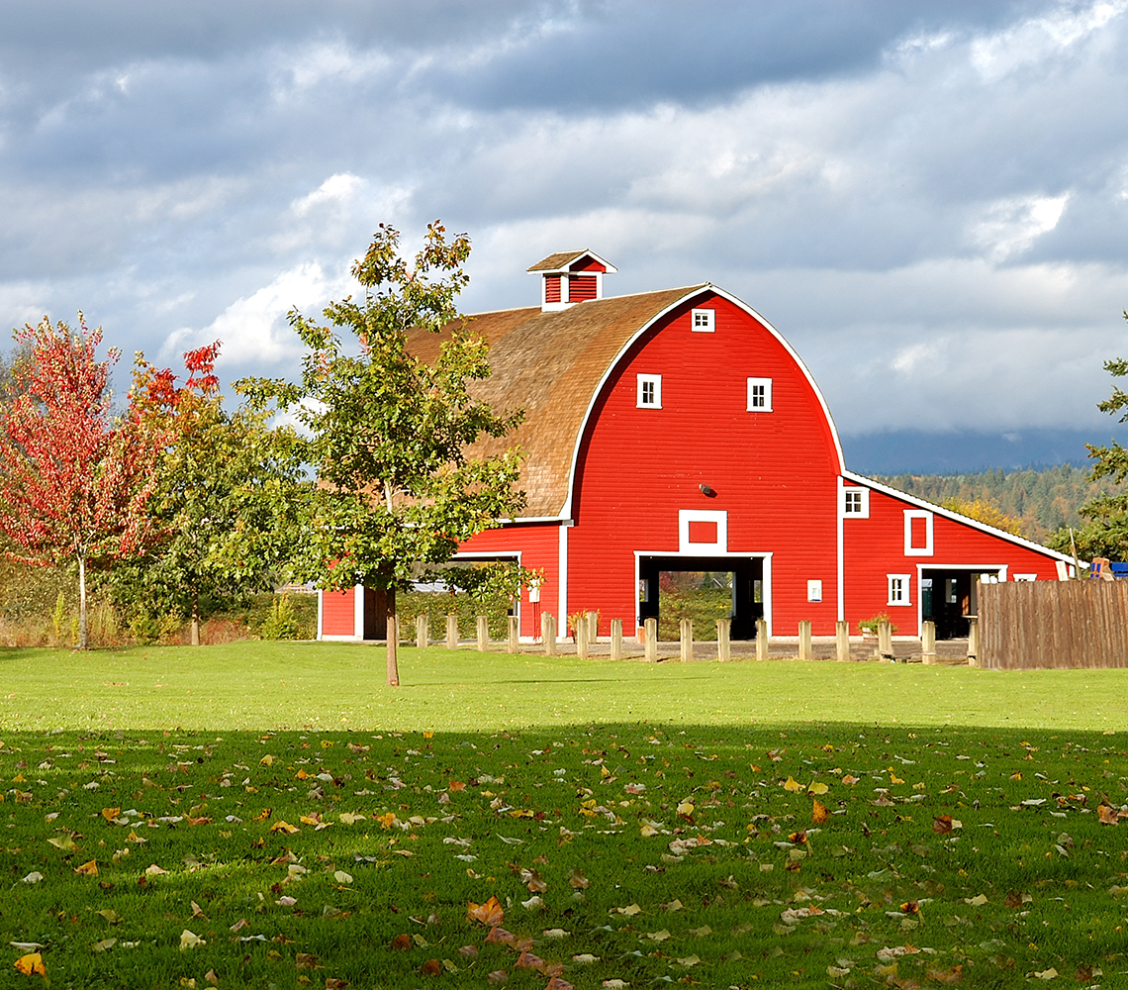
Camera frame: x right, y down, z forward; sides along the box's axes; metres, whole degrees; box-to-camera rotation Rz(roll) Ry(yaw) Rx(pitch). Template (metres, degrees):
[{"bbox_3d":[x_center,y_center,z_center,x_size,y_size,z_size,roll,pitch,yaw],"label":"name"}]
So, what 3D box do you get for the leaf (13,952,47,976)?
[{"bbox_3d":[-2.035,1.785,16.500,0.128,0.085,0.085,0,-2,0],"label":"leaf"}]

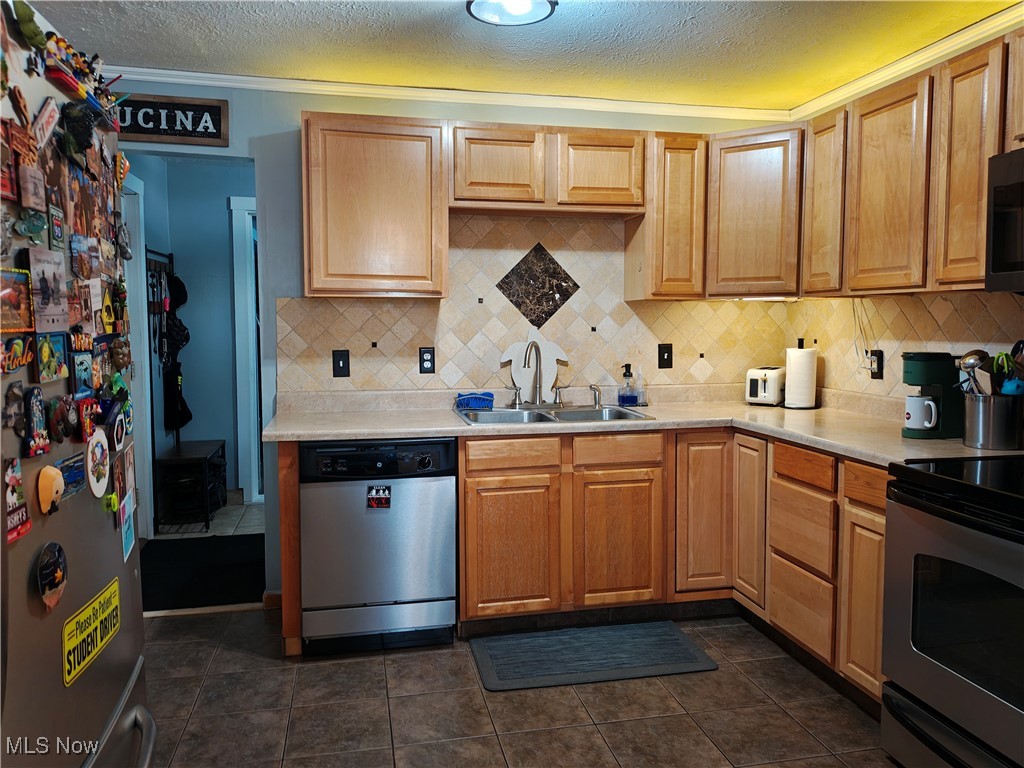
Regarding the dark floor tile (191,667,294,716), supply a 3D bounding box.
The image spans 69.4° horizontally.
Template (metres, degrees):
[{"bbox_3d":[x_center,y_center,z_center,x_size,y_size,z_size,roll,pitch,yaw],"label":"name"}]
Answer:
[{"bbox_3d":[-0.955,1.109,2.668,0.326,0.010,0.315,-1,5,-12],"label":"dark floor tile"}]

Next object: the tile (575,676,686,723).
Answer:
[{"bbox_3d":[0.403,1.117,2.642,0.330,0.010,0.330,-1,4,-12],"label":"tile"}]

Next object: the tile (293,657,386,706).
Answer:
[{"bbox_3d":[-0.634,1.111,2.759,0.330,0.010,0.330,-1,4,-12],"label":"tile"}]

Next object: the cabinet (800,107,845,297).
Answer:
[{"bbox_3d":[1.458,-0.755,3.151,0.326,0.763,0.280,-1,4,-12],"label":"cabinet"}]

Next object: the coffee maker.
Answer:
[{"bbox_3d":[1.604,0.042,2.771,0.280,0.312,0.125,-2,5,-23],"label":"coffee maker"}]

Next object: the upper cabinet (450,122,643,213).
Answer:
[{"bbox_3d":[0.141,-0.983,3.464,0.914,0.361,0.330,-1,5,-12],"label":"upper cabinet"}]

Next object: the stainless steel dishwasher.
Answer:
[{"bbox_3d":[-0.587,0.625,3.240,0.611,0.858,0.601,-1,5,-12],"label":"stainless steel dishwasher"}]

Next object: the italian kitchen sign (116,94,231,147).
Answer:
[{"bbox_3d":[-1.541,-1.147,3.209,0.587,0.202,0.020,-1,4,-12],"label":"italian kitchen sign"}]

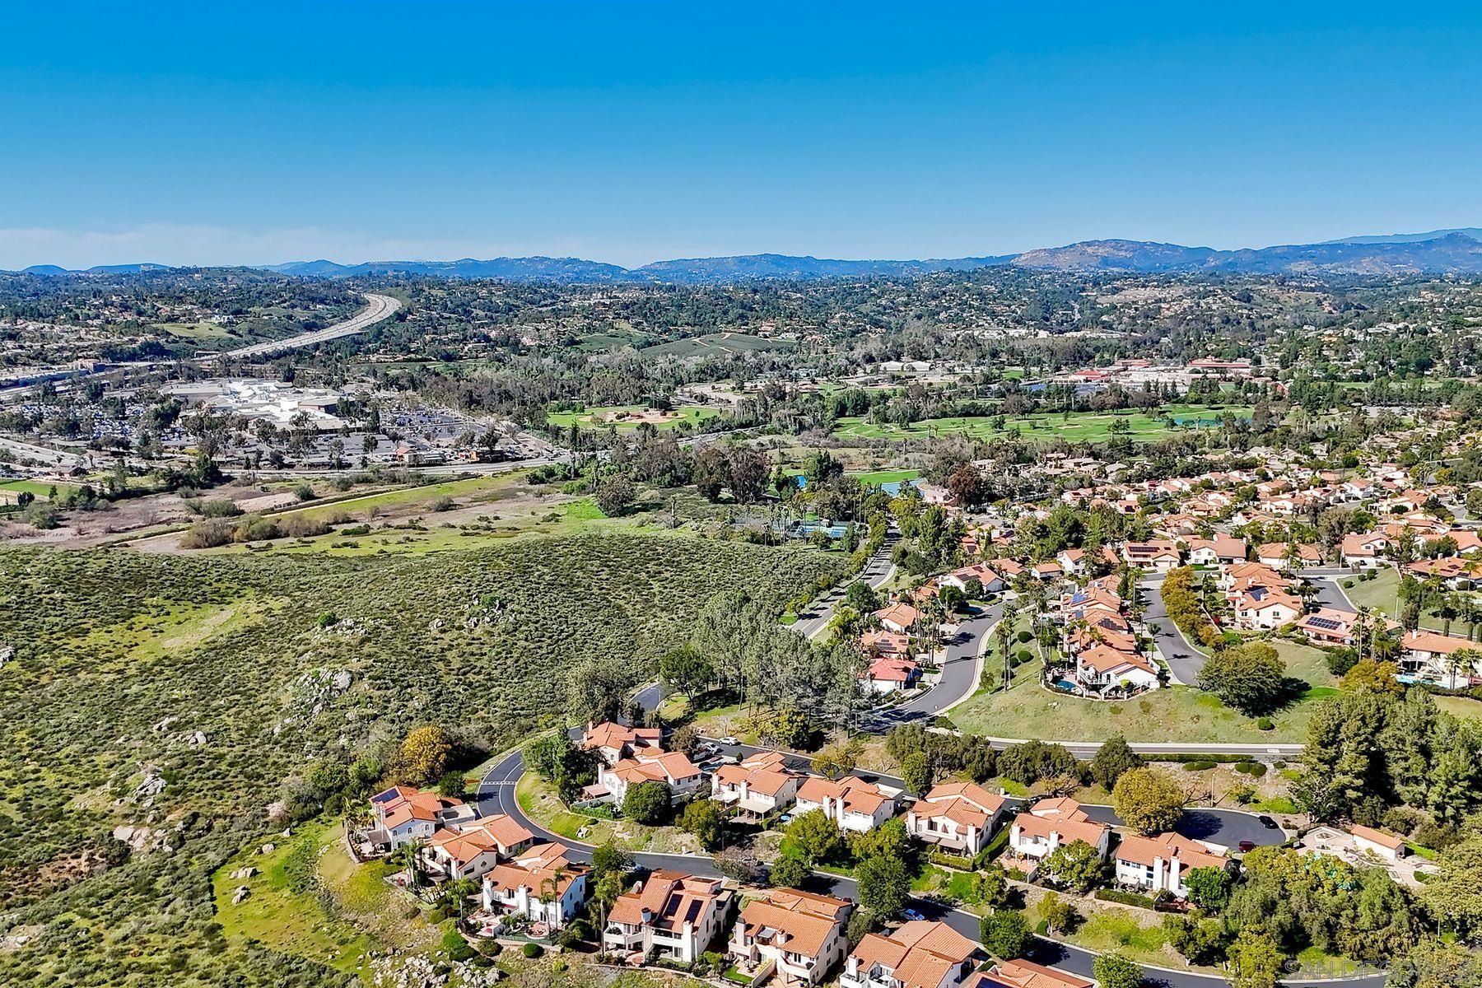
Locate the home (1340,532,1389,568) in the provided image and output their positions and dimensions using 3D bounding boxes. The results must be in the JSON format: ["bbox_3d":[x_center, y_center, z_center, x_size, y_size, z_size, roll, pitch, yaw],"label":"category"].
[{"bbox_3d":[235.462,21.157,403.449,15.500,8.500,15.000,4,12,19],"label":"home"}]

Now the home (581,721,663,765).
[{"bbox_3d":[-31.200,65.736,278.663,19.500,8.600,16.000,0,11,-2],"label":"home"}]

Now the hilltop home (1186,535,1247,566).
[{"bbox_3d":[180.126,21.855,405.623,18.500,8.300,16.000,2,11,12],"label":"hilltop home"}]

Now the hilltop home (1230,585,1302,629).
[{"bbox_3d":[158.738,34.698,323.566,16.500,8.400,15.500,2,11,9],"label":"hilltop home"}]

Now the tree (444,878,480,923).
[{"bbox_3d":[-56.020,81.176,214.429,6.600,9.800,6.600,0,11,0],"label":"tree"}]

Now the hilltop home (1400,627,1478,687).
[{"bbox_3d":[186.089,43.705,284.568,17.500,8.600,14.000,6,12,27],"label":"hilltop home"}]

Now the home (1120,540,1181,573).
[{"bbox_3d":[154.435,22.575,402.706,18.500,8.000,16.000,1,11,7],"label":"home"}]

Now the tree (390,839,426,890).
[{"bbox_3d":[-69.654,77.796,223.959,6.600,10.800,6.600,0,11,0],"label":"tree"}]

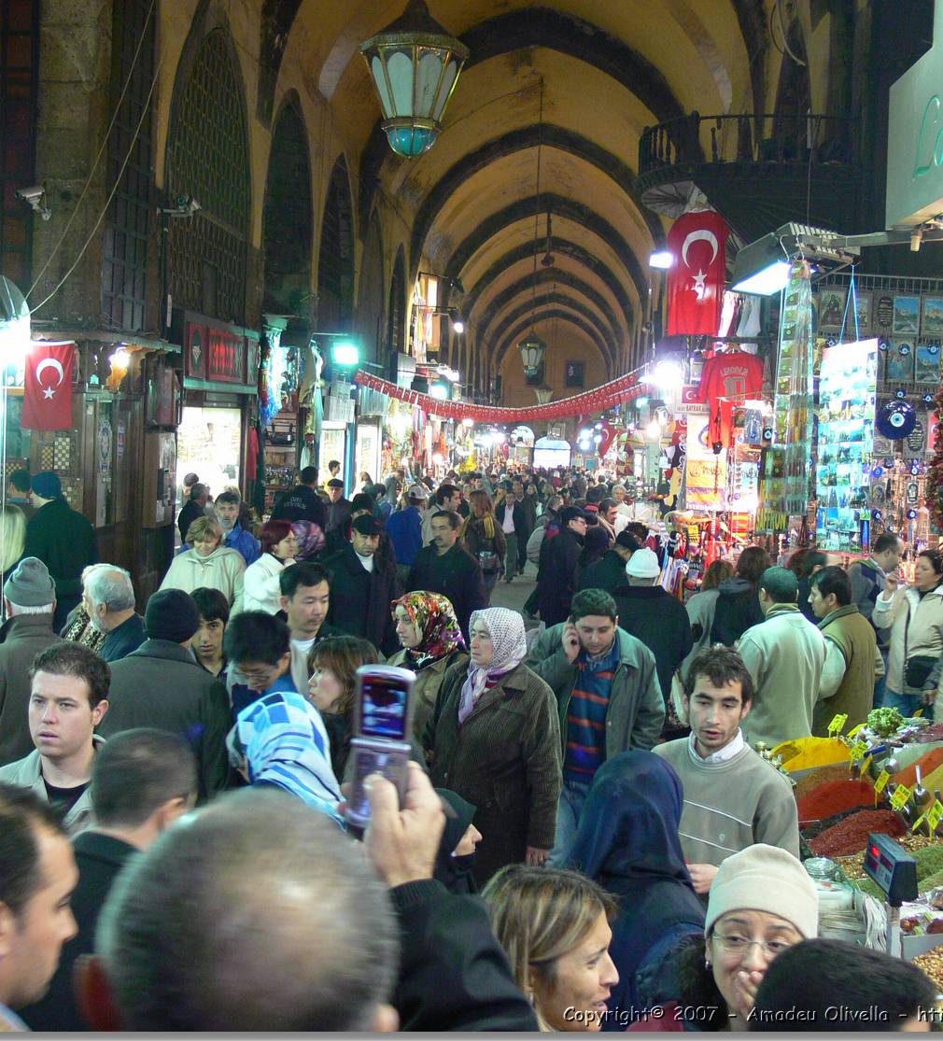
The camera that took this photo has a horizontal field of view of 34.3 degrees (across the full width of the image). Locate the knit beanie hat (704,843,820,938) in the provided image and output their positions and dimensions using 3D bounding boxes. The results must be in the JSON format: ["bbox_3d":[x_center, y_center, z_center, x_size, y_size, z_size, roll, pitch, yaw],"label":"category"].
[{"bbox_3d":[0.455,0.591,2.407,0.183,0.160,0.215,2,-9,12],"label":"knit beanie hat"}]

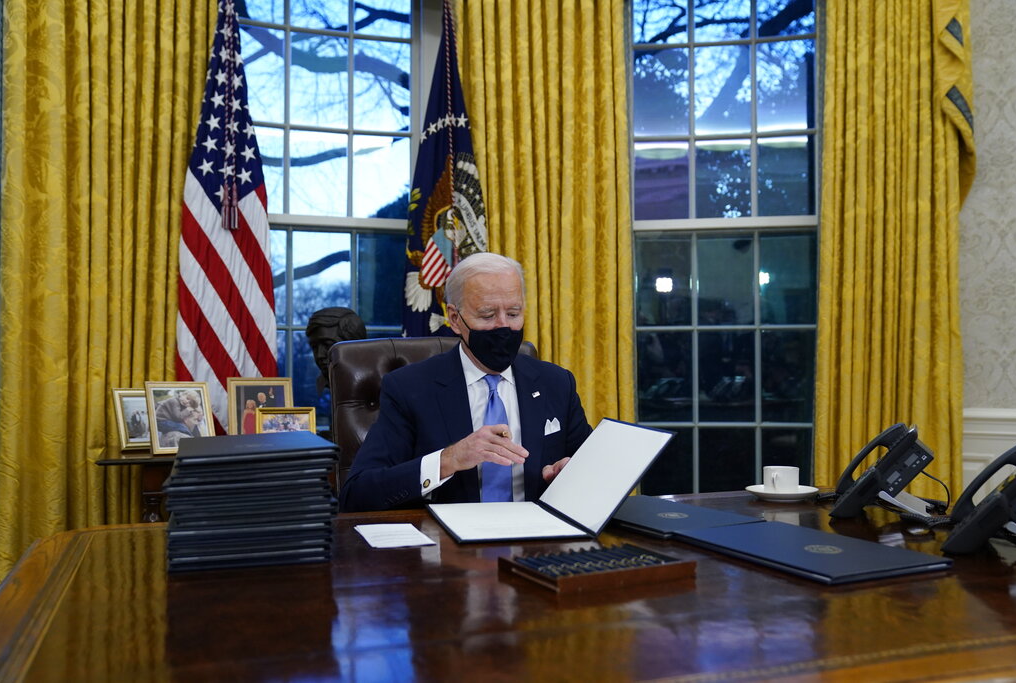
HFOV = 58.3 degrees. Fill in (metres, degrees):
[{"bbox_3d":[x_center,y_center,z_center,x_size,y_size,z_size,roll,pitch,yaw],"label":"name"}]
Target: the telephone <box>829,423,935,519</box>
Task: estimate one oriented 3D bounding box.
[{"bbox_3d":[0.779,0.262,1.922,0.210,0.182,0.240,-1,-2,15],"label":"telephone"}]

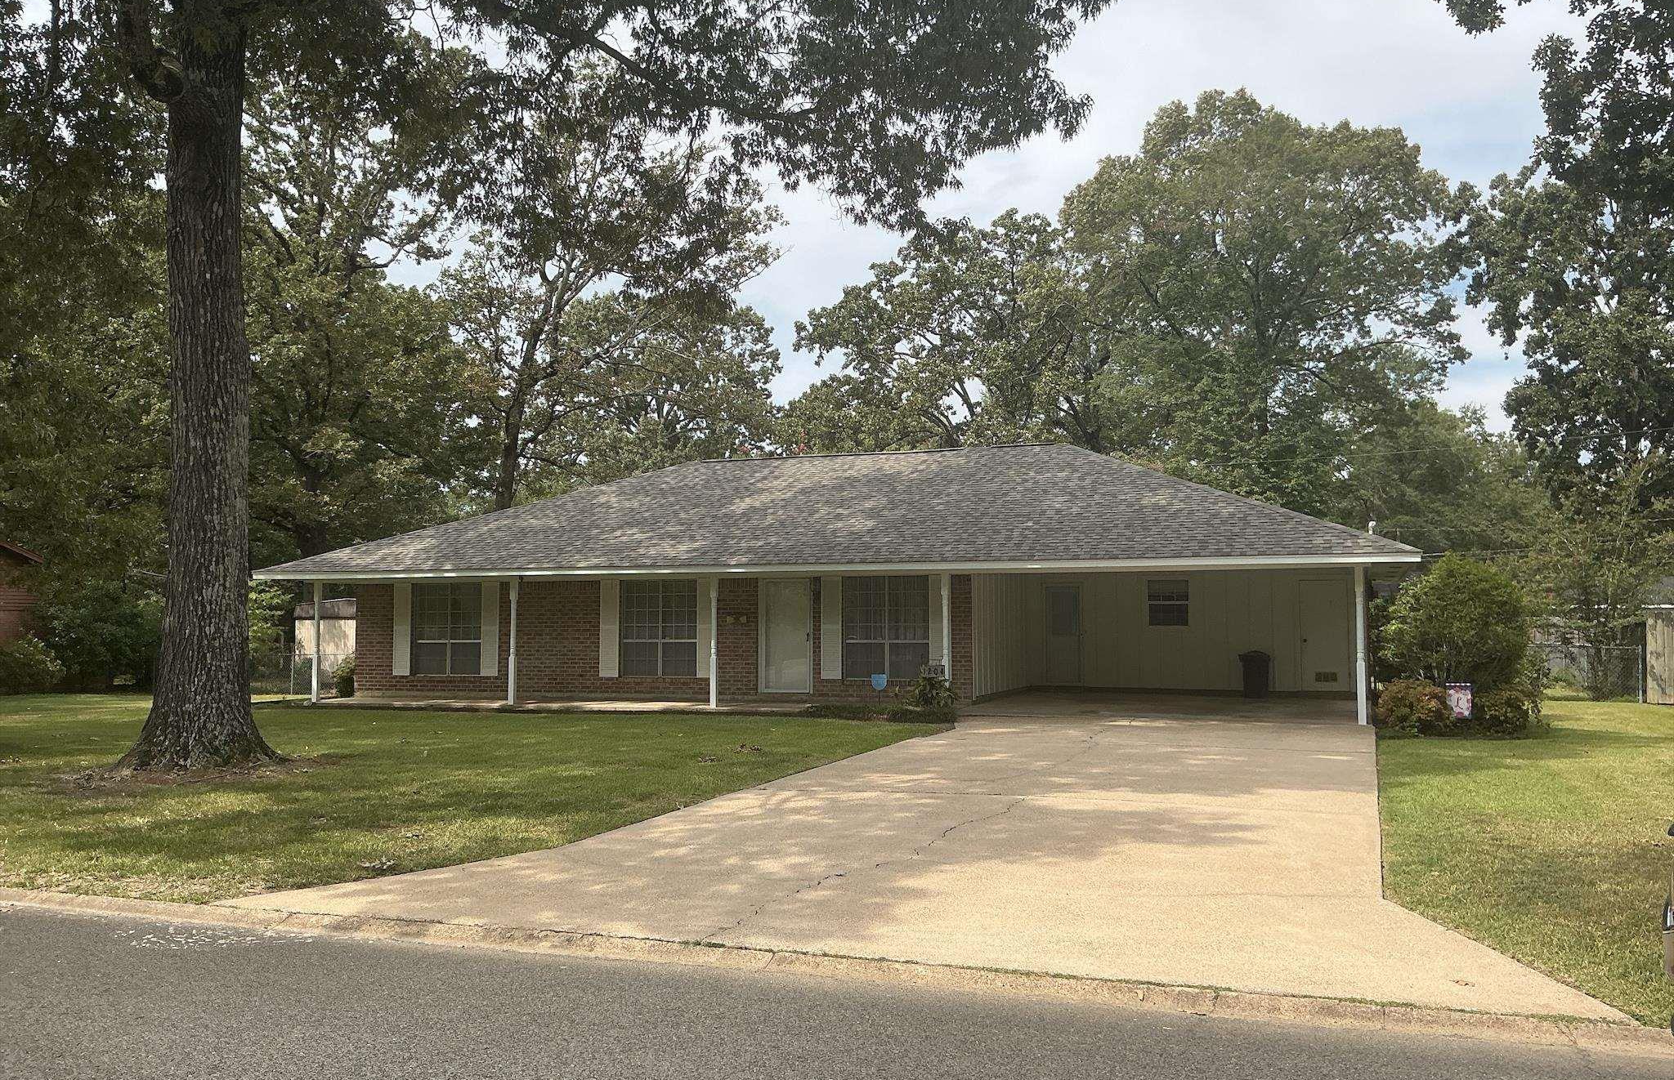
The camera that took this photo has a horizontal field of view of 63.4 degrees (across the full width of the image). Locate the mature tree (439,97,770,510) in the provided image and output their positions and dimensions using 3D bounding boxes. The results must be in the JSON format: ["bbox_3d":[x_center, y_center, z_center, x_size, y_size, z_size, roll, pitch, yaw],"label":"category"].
[{"bbox_3d":[-6.966,-4.698,41.379,10.451,17.820,9.500,0,-4,0],"label":"mature tree"}]

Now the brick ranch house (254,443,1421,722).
[{"bbox_3d":[0.590,0.781,28.407,20.417,5.208,12.436,-1,-4,18],"label":"brick ranch house"}]

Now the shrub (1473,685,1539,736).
[{"bbox_3d":[9.736,2.481,19.681,0.952,0.758,0.950,0,-4,0],"label":"shrub"}]

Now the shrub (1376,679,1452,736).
[{"bbox_3d":[8.419,2.453,19.784,1.091,0.833,1.050,0,-4,0],"label":"shrub"}]

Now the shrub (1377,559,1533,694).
[{"bbox_3d":[9.883,1.597,21.541,2.402,2.718,2.300,0,-4,0],"label":"shrub"}]

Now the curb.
[{"bbox_3d":[-0.913,2.113,6.850,8.966,0.110,0.180,-1,-4,19],"label":"curb"}]

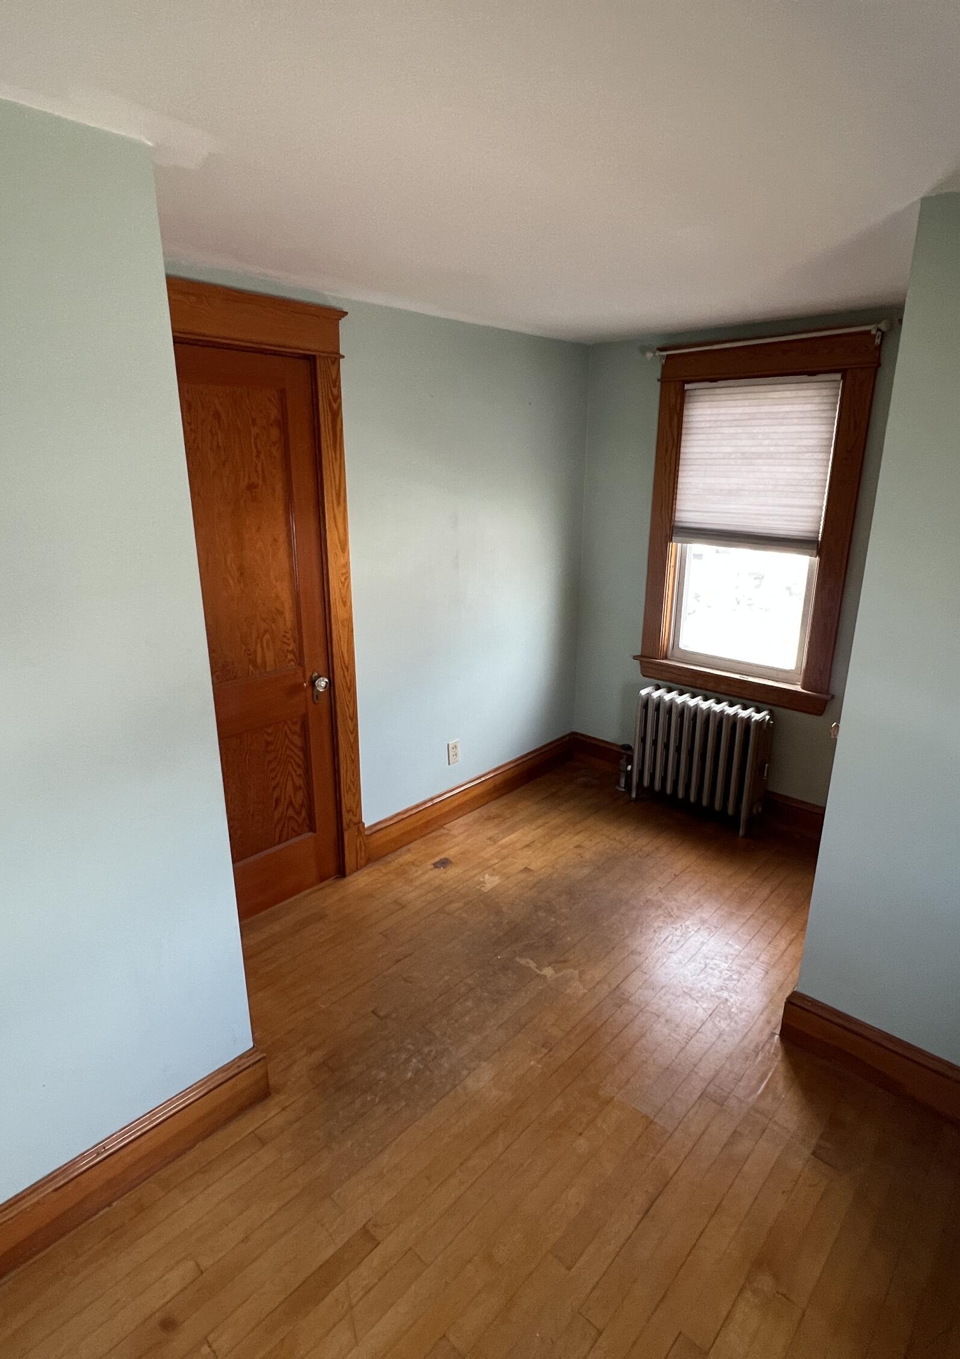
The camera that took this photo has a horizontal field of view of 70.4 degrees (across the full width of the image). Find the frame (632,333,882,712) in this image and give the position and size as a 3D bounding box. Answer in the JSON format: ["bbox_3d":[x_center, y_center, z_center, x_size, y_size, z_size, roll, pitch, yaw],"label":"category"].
[{"bbox_3d":[1.222,-0.696,3.140,0.970,1.590,0.120,15,22,40],"label":"frame"}]

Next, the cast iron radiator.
[{"bbox_3d":[1.089,0.388,3.404,0.640,0.600,0.185,15,22,40],"label":"cast iron radiator"}]

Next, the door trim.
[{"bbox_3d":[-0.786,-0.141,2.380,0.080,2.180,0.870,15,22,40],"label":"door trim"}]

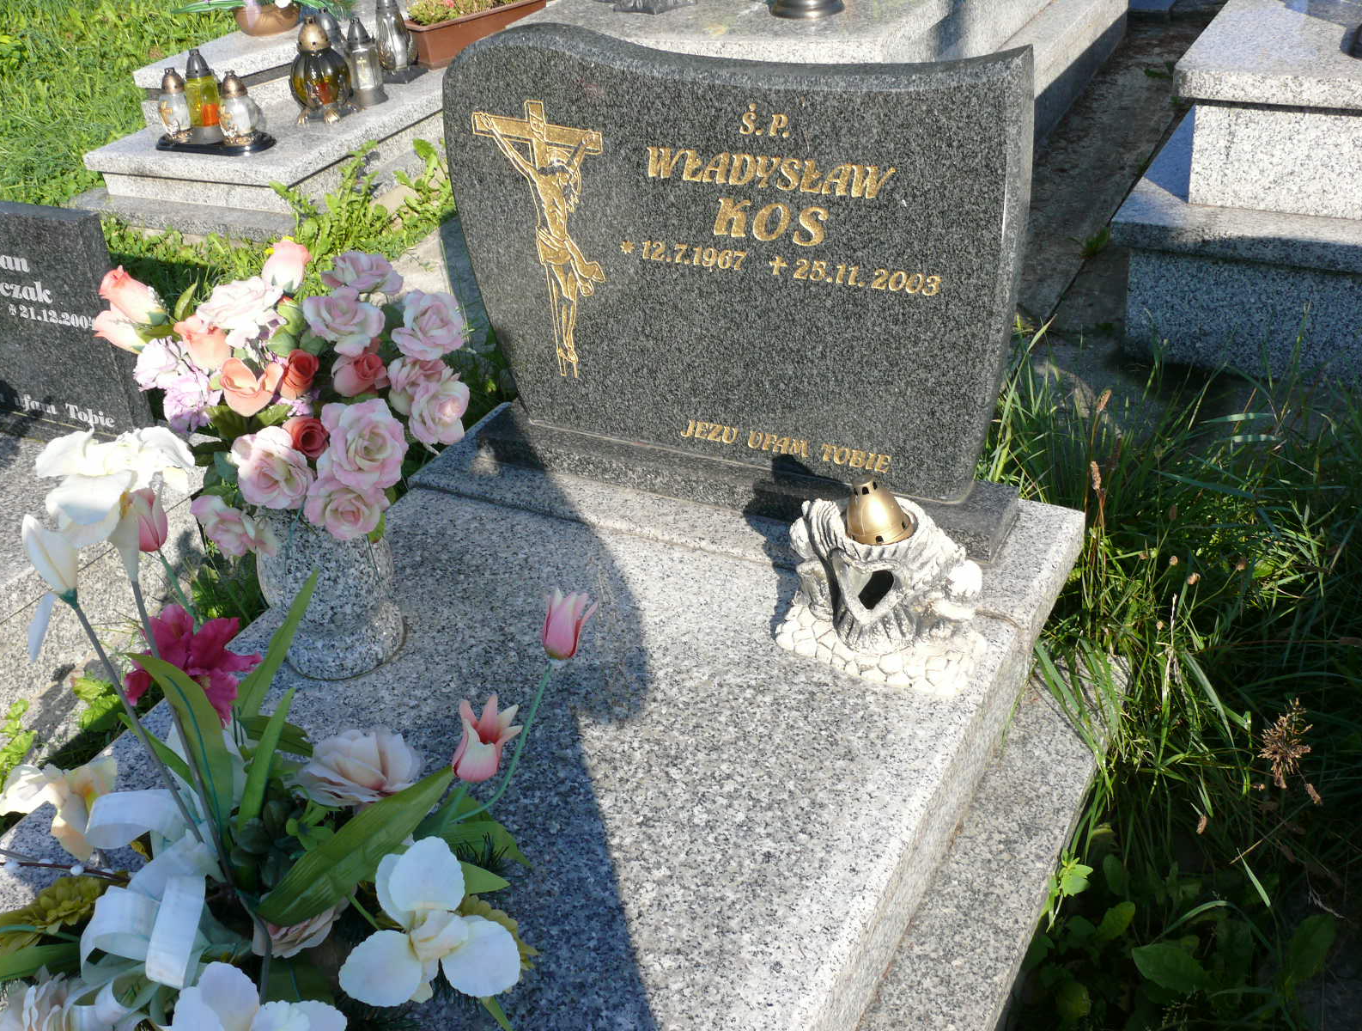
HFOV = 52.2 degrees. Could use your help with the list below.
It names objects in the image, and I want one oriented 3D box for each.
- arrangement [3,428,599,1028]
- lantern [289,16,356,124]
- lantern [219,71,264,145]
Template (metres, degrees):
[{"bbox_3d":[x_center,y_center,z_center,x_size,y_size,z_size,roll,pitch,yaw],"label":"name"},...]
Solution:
[{"bbox_3d":[-0.377,0.180,1.225,0.567,0.484,0.556,12,36,27],"label":"arrangement"},{"bbox_3d":[-1.062,-1.319,4.102,0.181,0.284,0.181,12,36,26],"label":"lantern"},{"bbox_3d":[-1.258,-1.168,3.971,0.128,0.199,0.128,12,36,26],"label":"lantern"}]

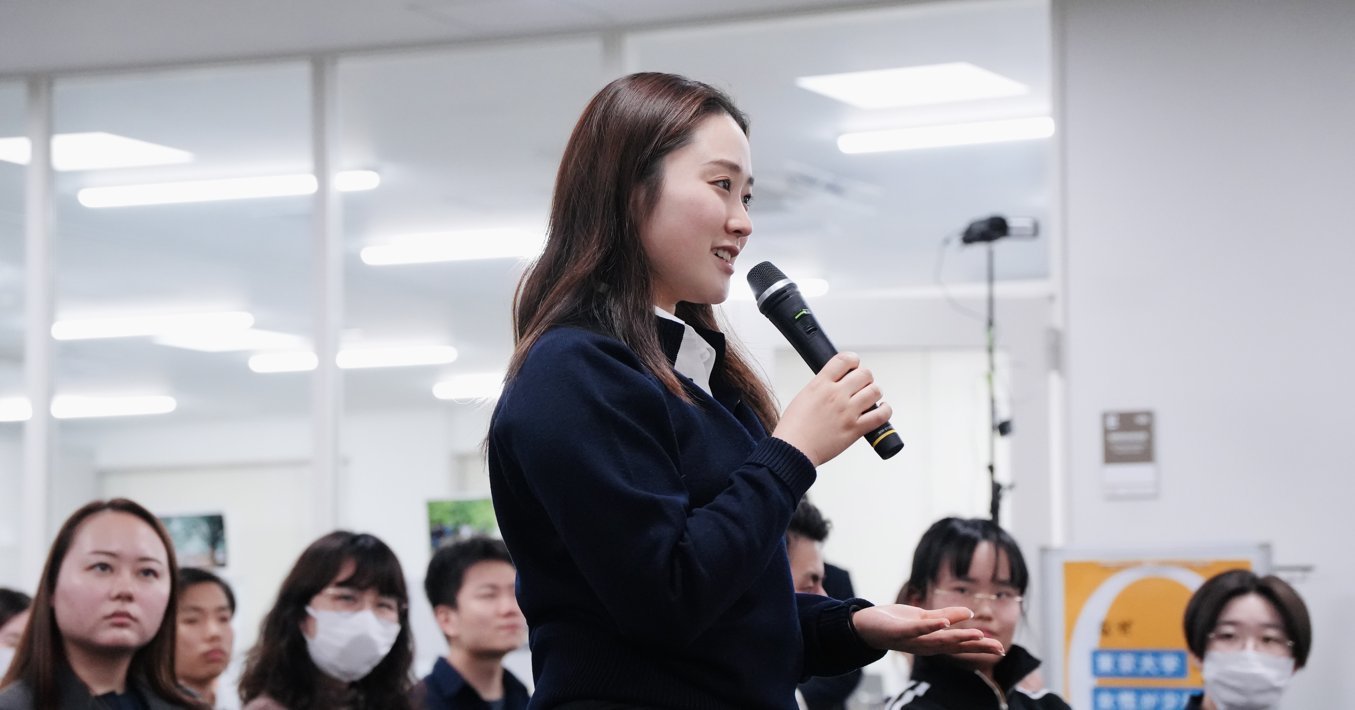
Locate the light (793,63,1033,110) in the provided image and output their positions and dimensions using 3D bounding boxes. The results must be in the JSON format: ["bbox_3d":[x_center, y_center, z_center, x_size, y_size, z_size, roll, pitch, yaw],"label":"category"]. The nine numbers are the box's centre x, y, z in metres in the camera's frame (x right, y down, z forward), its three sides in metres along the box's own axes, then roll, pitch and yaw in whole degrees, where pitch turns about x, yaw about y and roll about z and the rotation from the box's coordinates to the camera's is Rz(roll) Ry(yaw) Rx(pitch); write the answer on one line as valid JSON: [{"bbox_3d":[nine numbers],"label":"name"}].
[{"bbox_3d":[0.758,-0.878,12.552,0.620,0.060,0.620,-3,-6,26],"label":"light"}]

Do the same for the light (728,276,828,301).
[{"bbox_3d":[0.133,-0.291,18.552,1.240,0.075,0.140,-3,-6,26],"label":"light"}]

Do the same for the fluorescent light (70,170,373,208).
[{"bbox_3d":[-1.697,-0.642,14.907,1.240,0.075,0.140,-3,-6,26],"label":"fluorescent light"}]

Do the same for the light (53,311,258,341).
[{"bbox_3d":[-2.704,-0.153,19.938,1.240,0.075,0.140,-3,-6,26],"label":"light"}]

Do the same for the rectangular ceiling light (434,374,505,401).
[{"bbox_3d":[-0.901,0.184,23.503,1.240,0.075,0.140,-3,-6,26],"label":"rectangular ceiling light"}]

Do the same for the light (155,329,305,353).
[{"bbox_3d":[-2.284,-0.094,20.620,0.620,0.060,0.620,-3,-6,26],"label":"light"}]

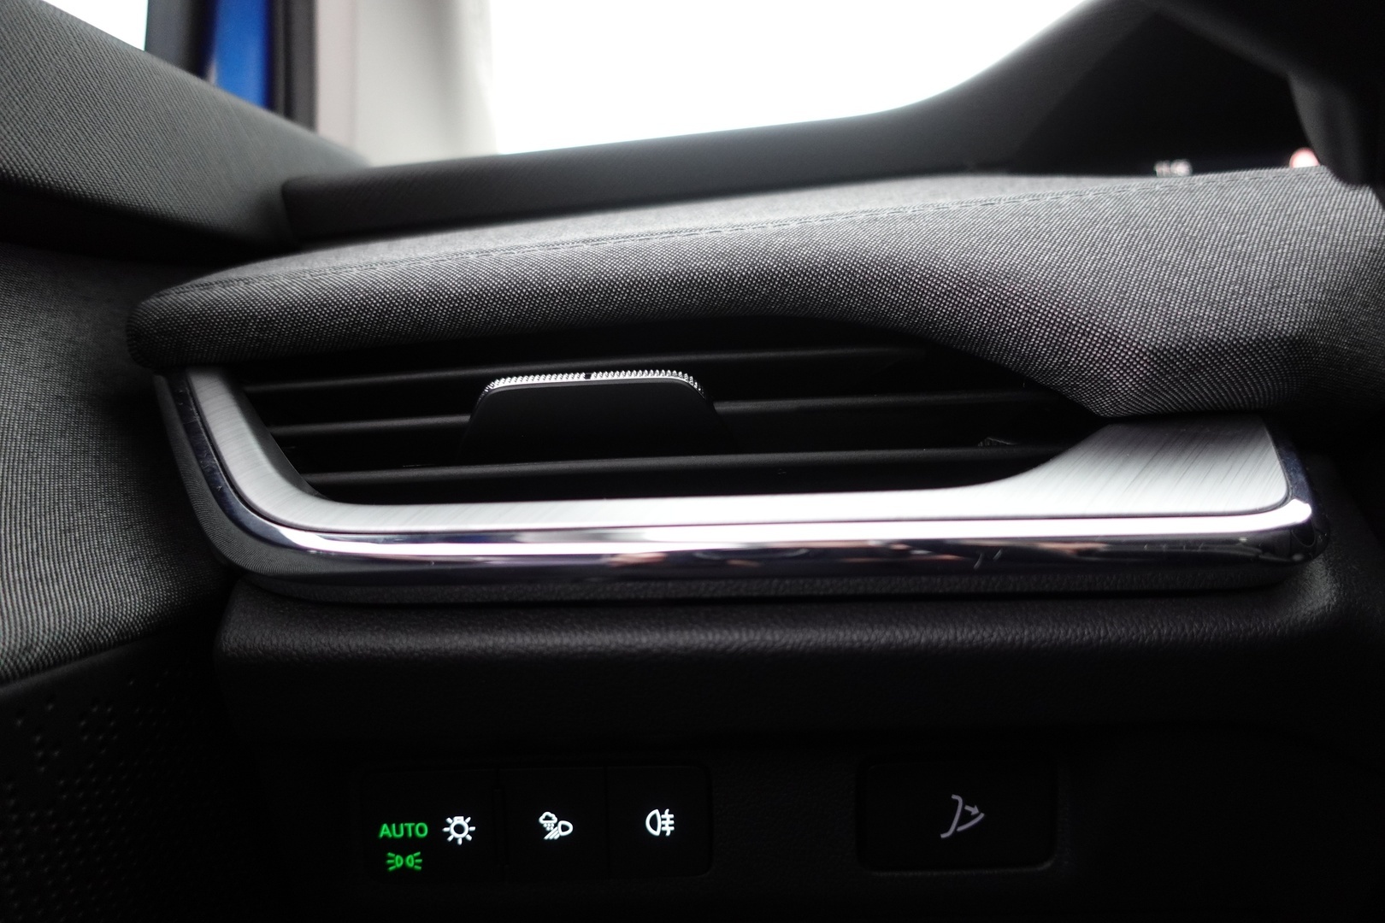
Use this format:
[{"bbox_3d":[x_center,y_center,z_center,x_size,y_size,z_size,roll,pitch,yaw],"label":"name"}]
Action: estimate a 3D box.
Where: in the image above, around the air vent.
[{"bbox_3d":[-0.009,-0.011,0.217,0.190,0.039,0.030,-1,6,7],"label":"air vent"}]

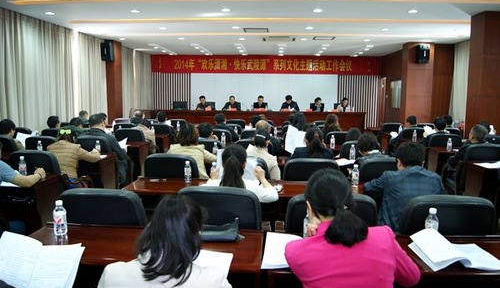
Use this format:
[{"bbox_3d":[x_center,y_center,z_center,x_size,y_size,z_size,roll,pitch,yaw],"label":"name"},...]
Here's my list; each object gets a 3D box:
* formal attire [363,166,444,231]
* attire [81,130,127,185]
[{"bbox_3d":[1.262,0.462,3.078,0.580,0.600,0.500,0,7,2],"label":"formal attire"},{"bbox_3d":[-2.040,0.193,5.250,0.500,0.780,0.500,2,7,9],"label":"attire"}]

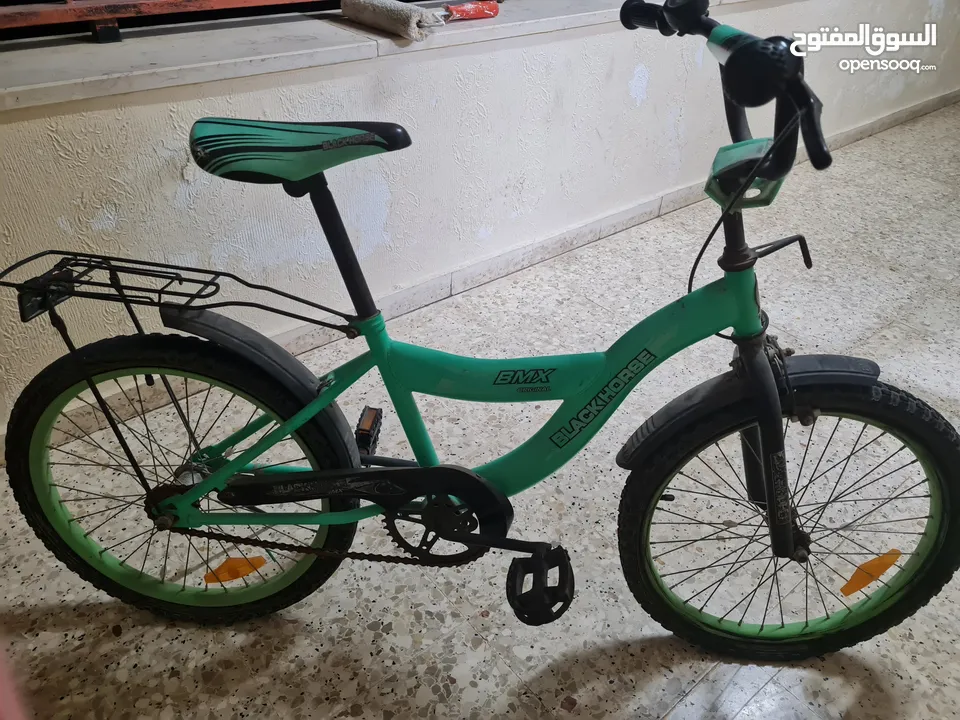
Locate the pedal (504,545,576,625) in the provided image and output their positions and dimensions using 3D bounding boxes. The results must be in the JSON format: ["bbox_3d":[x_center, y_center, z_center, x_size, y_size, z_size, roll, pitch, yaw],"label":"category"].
[{"bbox_3d":[0.078,0.285,0.920,0.082,0.027,0.100,-16,24,9],"label":"pedal"}]

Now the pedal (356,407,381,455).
[{"bbox_3d":[-0.177,0.121,1.142,0.027,0.062,0.085,7,25,-1],"label":"pedal"}]

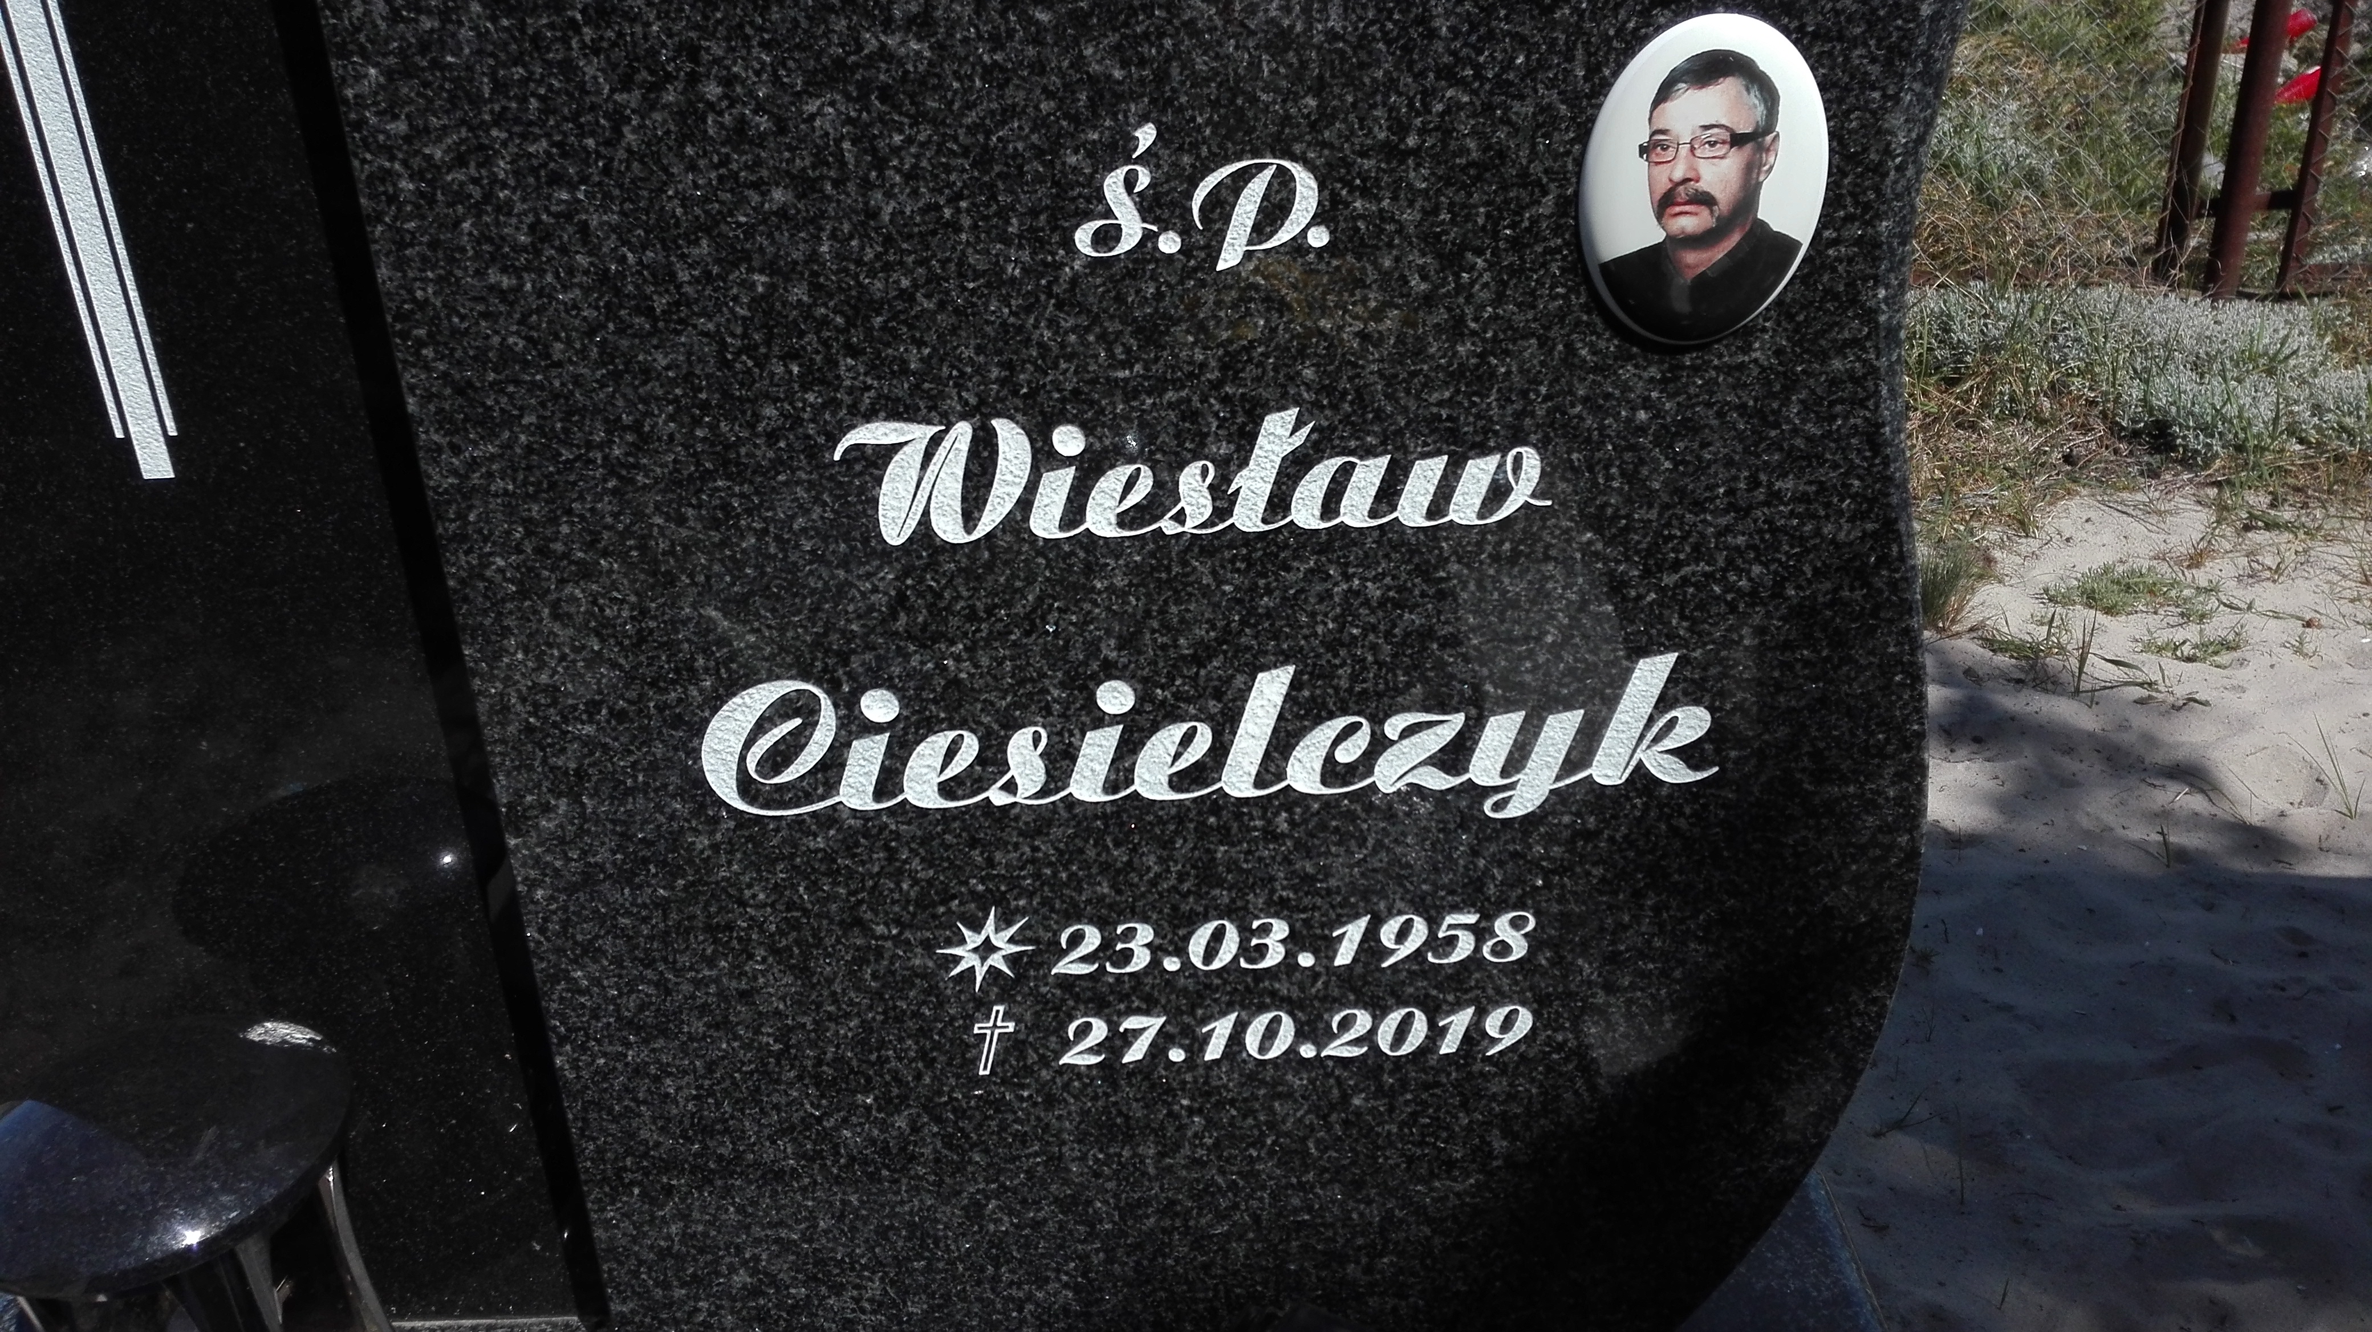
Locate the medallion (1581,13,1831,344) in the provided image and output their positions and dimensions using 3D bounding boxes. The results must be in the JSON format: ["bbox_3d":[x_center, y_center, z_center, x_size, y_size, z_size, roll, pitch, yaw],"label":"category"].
[{"bbox_3d":[0.193,-0.179,0.632,0.090,0.120,0.010,-2,24,1],"label":"medallion"}]

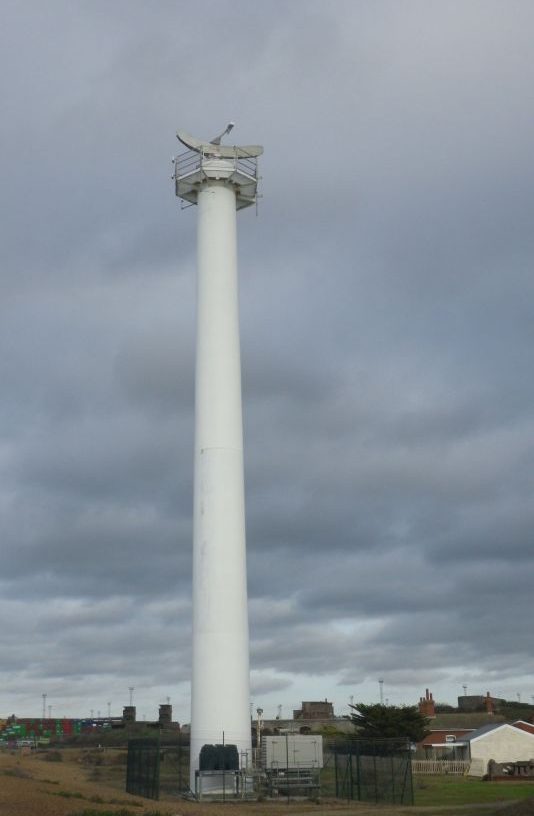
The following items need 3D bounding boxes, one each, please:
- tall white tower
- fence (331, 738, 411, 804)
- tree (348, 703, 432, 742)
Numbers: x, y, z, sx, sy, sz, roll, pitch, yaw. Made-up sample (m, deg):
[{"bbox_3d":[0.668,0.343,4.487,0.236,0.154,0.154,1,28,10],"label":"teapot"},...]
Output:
[{"bbox_3d":[-2.428,1.091,52.983,4.900,34.100,4.700,-1,-18,0],"label":"tall white tower"},{"bbox_3d":[4.968,17.384,50.982,0.300,2.850,9.349,4,-19,-17],"label":"fence"},{"bbox_3d":[9.825,26.747,85.812,6.600,5.340,6.200,-1,-18,0],"label":"tree"}]

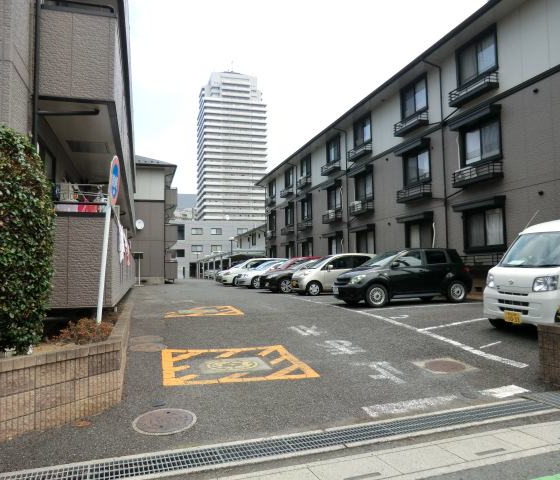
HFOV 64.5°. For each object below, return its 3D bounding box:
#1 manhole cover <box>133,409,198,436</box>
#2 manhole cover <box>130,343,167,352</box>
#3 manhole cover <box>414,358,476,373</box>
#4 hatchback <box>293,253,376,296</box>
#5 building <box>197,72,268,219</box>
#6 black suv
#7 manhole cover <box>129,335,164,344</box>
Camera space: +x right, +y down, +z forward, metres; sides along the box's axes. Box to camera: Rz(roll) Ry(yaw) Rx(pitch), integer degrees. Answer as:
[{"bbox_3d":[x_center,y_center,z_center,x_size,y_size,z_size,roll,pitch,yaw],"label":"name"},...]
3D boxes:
[{"bbox_3d":[-1.137,1.810,4.400,0.630,0.050,0.630,1,1,-17],"label":"manhole cover"},{"bbox_3d":[-2.141,1.776,7.250,0.600,0.050,0.600,1,0,-17],"label":"manhole cover"},{"bbox_3d":[2.257,1.737,6.050,0.620,0.050,0.620,0,1,-17],"label":"manhole cover"},{"bbox_3d":[2.007,1.316,17.094,3.400,1.530,1.475,0,-4,-16],"label":"hatchback"},{"bbox_3d":[-23.858,-33.026,219.874,29.500,100.100,29.000,0,-4,-14],"label":"building"},{"bbox_3d":[3.392,1.015,12.383,3.860,1.530,1.695,0,-4,-14],"label":"black suv"},{"bbox_3d":[-2.356,1.779,7.900,0.600,0.050,0.600,1,-1,-17],"label":"manhole cover"}]

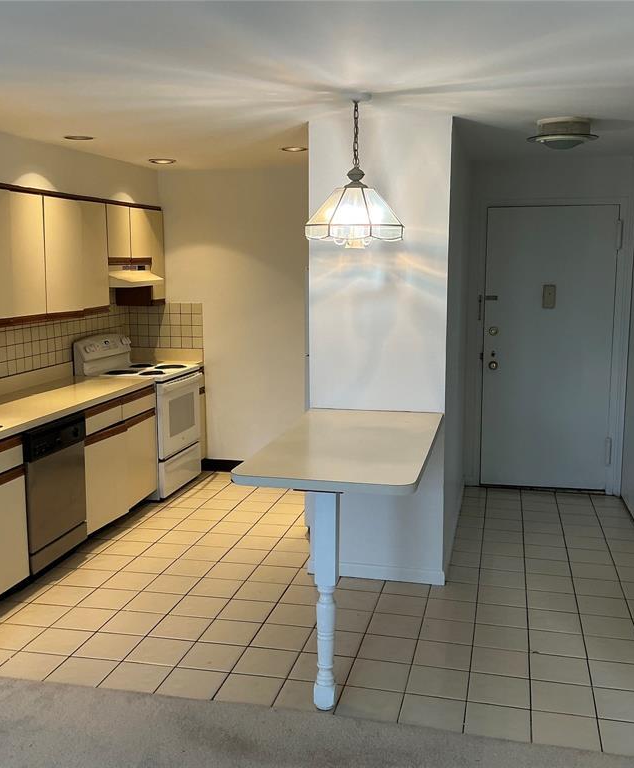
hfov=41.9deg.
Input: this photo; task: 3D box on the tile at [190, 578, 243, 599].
[{"bbox_3d":[-0.537,1.104,4.463,0.243,0.010,0.243,2,8,13],"label":"tile"}]

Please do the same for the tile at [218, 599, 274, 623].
[{"bbox_3d":[-0.348,1.147,4.170,0.243,0.010,0.243,2,8,13],"label":"tile"}]

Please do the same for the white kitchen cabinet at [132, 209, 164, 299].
[{"bbox_3d":[-1.471,-1.014,6.530,0.320,0.727,0.583,2,8,13],"label":"white kitchen cabinet"}]

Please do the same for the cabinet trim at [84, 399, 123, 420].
[{"bbox_3d":[-1.314,0.153,5.085,0.020,0.044,0.495,2,9,13],"label":"cabinet trim"}]

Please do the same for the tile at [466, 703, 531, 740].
[{"bbox_3d":[0.677,1.256,3.067,0.236,0.015,0.229,2,8,13],"label":"tile"}]

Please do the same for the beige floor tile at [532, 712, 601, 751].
[{"bbox_3d":[0.945,1.315,3.125,0.243,0.010,0.243,2,8,13],"label":"beige floor tile"}]

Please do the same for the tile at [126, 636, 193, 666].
[{"bbox_3d":[-0.707,1.215,3.748,0.243,0.010,0.243,2,8,13],"label":"tile"}]

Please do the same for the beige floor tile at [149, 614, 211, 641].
[{"bbox_3d":[-0.641,1.165,3.942,0.243,0.012,0.243,2,8,13],"label":"beige floor tile"}]

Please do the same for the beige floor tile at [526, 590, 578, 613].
[{"bbox_3d":[1.225,1.139,4.316,0.243,0.010,0.243,2,8,13],"label":"beige floor tile"}]

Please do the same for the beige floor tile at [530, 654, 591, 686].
[{"bbox_3d":[1.020,1.201,3.477,0.236,0.015,0.236,2,8,13],"label":"beige floor tile"}]

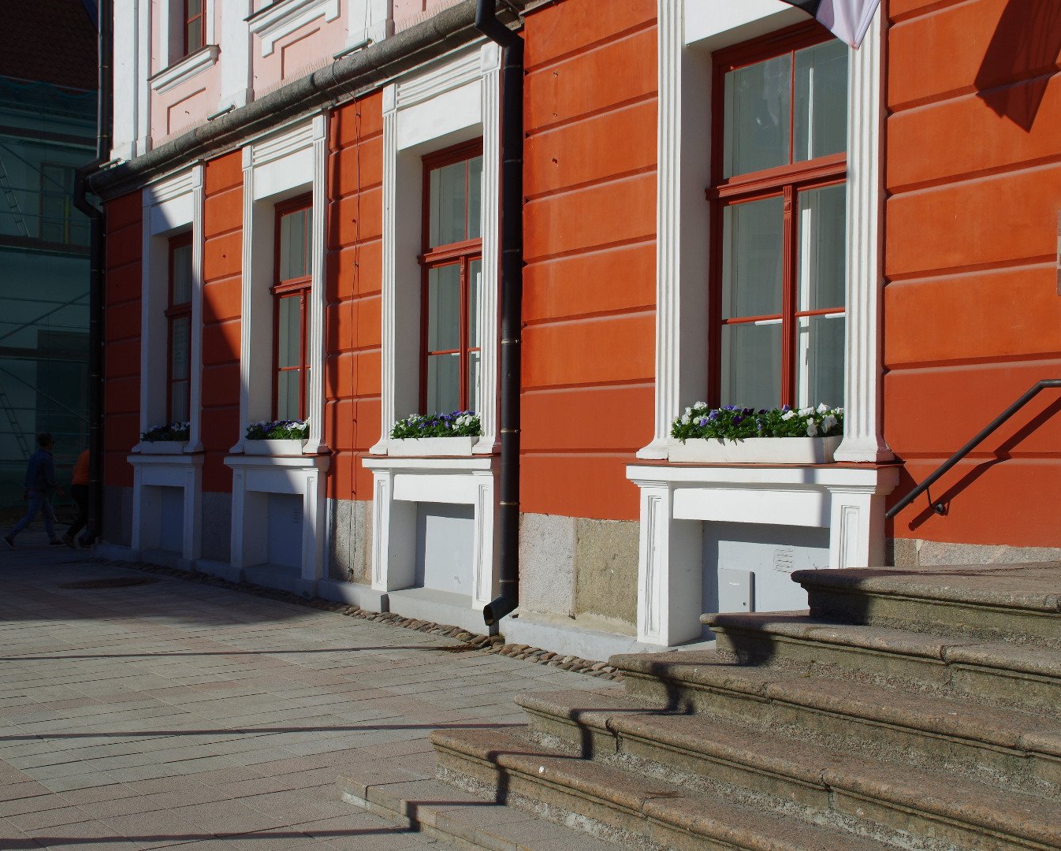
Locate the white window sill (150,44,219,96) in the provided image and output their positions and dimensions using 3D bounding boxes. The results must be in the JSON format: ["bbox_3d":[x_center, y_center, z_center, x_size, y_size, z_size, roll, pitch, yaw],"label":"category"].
[{"bbox_3d":[-4.321,-4.398,18.671,0.160,0.220,2.100,1,-1,-34],"label":"white window sill"}]

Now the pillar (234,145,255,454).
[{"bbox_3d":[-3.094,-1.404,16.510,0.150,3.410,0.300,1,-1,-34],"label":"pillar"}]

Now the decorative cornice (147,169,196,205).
[{"bbox_3d":[-4.390,-2.946,18.512,0.110,0.270,1.520,1,-1,-34],"label":"decorative cornice"}]

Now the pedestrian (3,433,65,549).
[{"bbox_3d":[-7.350,0.976,22.200,0.760,1.710,0.520,1,-1,-27],"label":"pedestrian"}]

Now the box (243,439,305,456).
[{"bbox_3d":[-2.617,0.231,15.764,0.230,0.160,1.460,1,-1,-34],"label":"box"}]

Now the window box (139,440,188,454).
[{"bbox_3d":[-4.456,0.283,18.503,0.230,0.160,1.460,1,-1,-34],"label":"window box"}]

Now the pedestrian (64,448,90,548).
[{"bbox_3d":[-6.538,0.985,21.900,0.600,1.680,0.500,1,-1,-27],"label":"pedestrian"}]

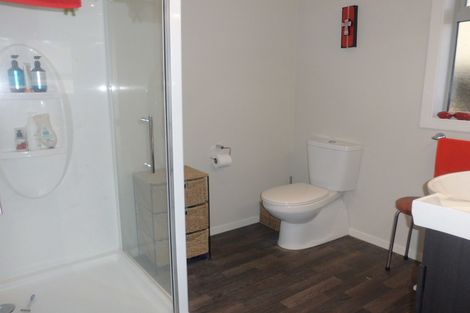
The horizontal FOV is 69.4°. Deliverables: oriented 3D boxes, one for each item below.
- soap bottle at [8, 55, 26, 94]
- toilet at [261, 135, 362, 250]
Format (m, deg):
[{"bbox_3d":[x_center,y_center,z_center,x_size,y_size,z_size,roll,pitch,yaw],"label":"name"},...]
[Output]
[{"bbox_3d":[-1.119,-0.426,1.745,0.073,0.195,0.065,-8,13,-36],"label":"soap bottle"},{"bbox_3d":[0.535,0.284,2.492,0.735,0.750,0.400,-7,12,-33],"label":"toilet"}]

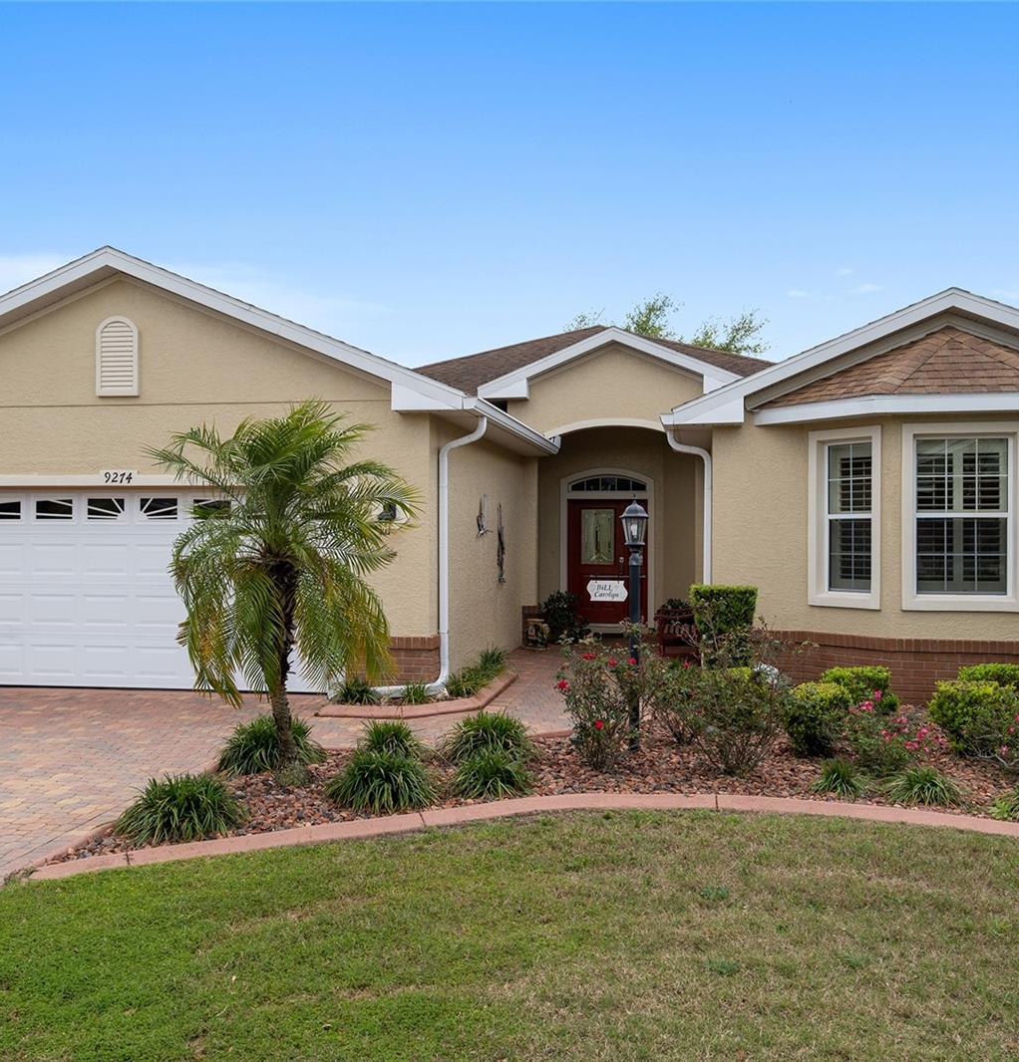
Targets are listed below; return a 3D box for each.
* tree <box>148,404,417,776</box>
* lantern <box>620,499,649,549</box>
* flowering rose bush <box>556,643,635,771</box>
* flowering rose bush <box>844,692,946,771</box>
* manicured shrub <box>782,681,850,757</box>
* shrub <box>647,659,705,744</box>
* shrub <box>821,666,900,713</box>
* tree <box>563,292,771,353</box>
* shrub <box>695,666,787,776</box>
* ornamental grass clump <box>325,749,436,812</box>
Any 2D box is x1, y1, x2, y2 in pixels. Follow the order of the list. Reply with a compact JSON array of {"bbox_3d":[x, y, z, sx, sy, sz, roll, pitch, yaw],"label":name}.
[{"bbox_3d":[-1.573,0.366,8.100,1.800,2.590,1.800,0,0,9],"label":"tree"},{"bbox_3d":[0.946,-0.047,8.700,0.215,0.370,0.215,0,0,9],"label":"lantern"},{"bbox_3d":[0.595,1.198,7.975,0.544,0.845,0.544,0,0,0],"label":"flowering rose bush"},{"bbox_3d":[2.683,1.389,8.088,0.700,0.503,0.700,0,0,0],"label":"flowering rose bush"},{"bbox_3d":[2.329,1.409,8.750,0.500,0.520,0.500,0,0,9],"label":"manicured shrub"},{"bbox_3d":[1.359,1.346,9.200,0.500,0.640,0.500,0,0,9],"label":"shrub"},{"bbox_3d":[3.194,1.437,10.523,0.729,0.415,0.656,0,0,0],"label":"shrub"},{"bbox_3d":[5.243,-2.953,38.000,7.400,9.800,7.200,0,0,0],"label":"tree"},{"bbox_3d":[1.600,1.298,7.970,0.620,0.720,0.600,0,0,9],"label":"shrub"},{"bbox_3d":[-0.776,1.470,6.925,0.660,0.319,0.660,0,0,0],"label":"ornamental grass clump"}]

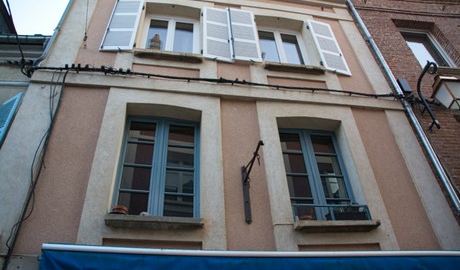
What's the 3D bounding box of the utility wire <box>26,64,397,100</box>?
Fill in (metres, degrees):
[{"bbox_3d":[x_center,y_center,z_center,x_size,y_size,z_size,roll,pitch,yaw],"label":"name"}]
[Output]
[{"bbox_3d":[-0.056,-0.864,5.636,6.006,0.196,0.110,3,-39,-9],"label":"utility wire"}]

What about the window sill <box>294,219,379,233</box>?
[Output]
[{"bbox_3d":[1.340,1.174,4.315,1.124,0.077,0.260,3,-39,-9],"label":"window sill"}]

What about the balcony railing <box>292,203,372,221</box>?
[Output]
[{"bbox_3d":[1.359,1.062,4.531,1.086,0.281,0.060,3,-39,-9],"label":"balcony railing"}]

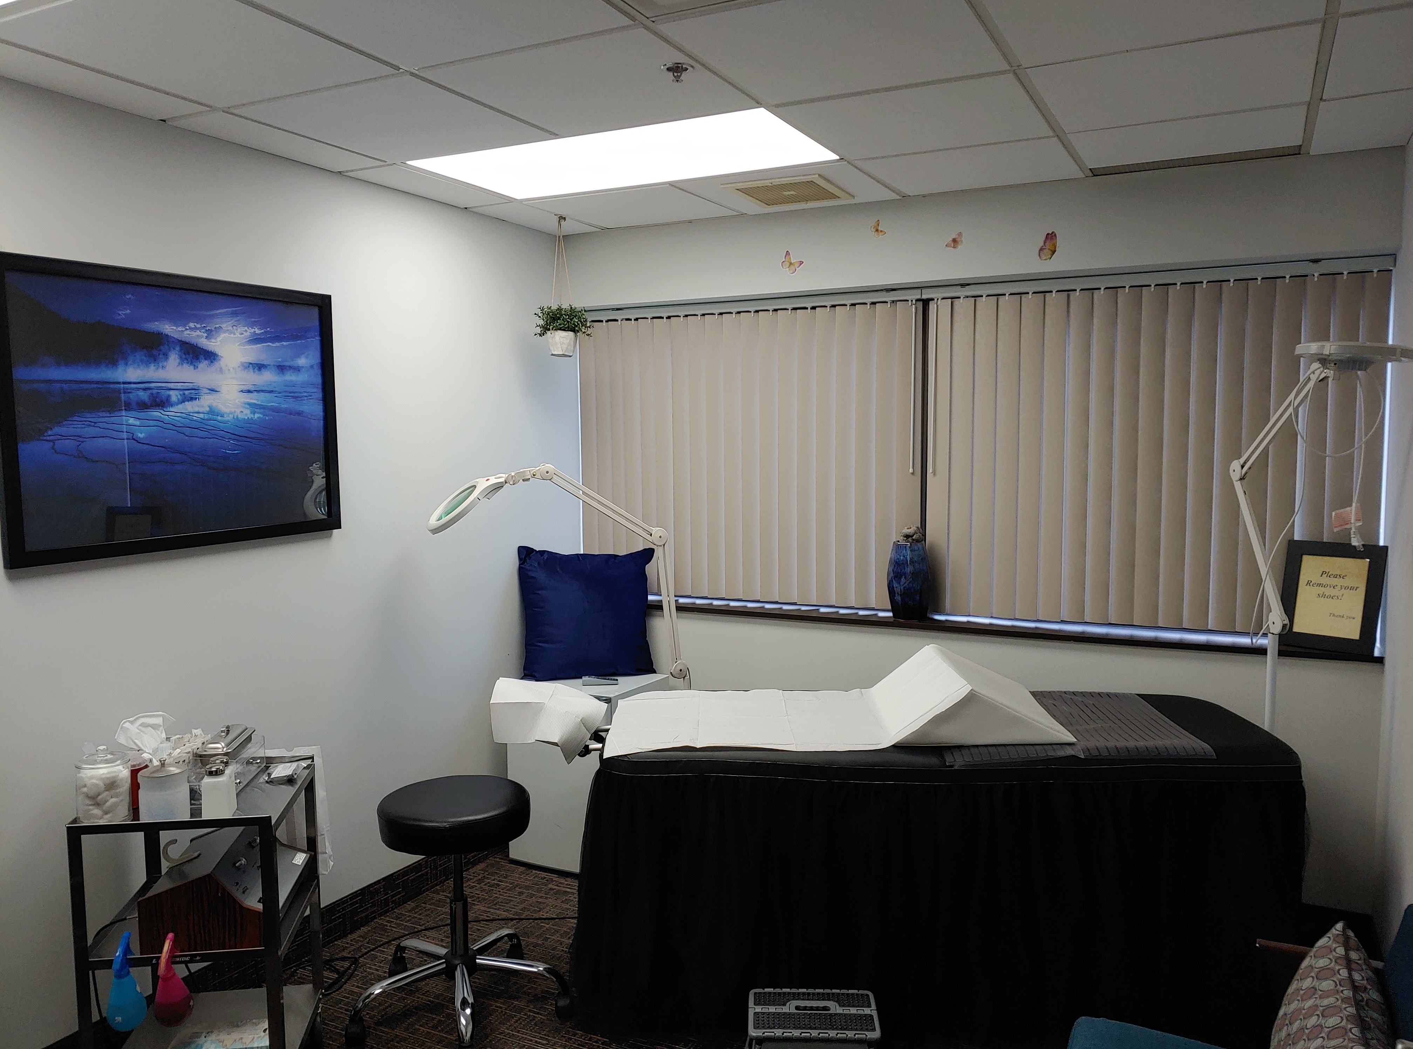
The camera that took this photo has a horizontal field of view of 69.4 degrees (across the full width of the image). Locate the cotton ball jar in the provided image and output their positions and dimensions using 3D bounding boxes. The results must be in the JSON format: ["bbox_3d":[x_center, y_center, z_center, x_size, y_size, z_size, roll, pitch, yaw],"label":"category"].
[{"bbox_3d":[-1.336,0.568,2.262,0.102,0.153,0.102,-1,6,-2],"label":"cotton ball jar"}]

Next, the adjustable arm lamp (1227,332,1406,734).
[{"bbox_3d":[1.667,0.439,2.901,0.446,1.881,0.495,-1,6,-3],"label":"adjustable arm lamp"}]

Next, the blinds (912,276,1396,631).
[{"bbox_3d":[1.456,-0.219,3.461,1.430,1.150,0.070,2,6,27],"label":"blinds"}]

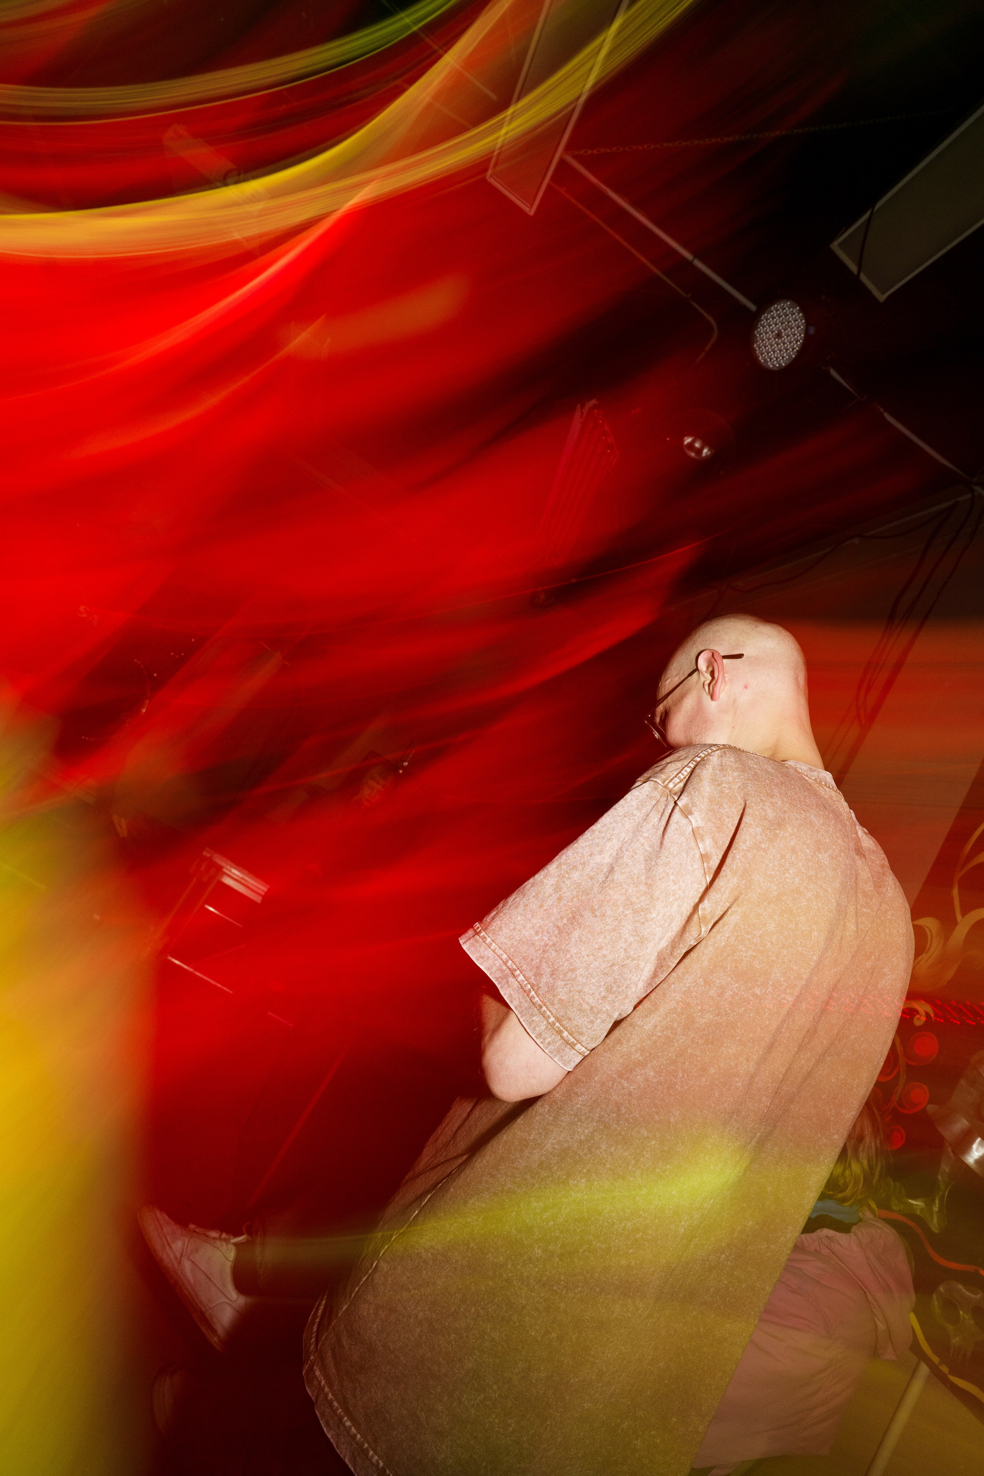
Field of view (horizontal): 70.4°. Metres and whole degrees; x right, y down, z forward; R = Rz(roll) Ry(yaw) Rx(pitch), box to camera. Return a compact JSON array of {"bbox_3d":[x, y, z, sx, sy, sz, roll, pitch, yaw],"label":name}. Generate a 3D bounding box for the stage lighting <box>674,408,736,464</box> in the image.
[{"bbox_3d":[0.828,-1.181,2.750,0.210,0.210,0.210,29,-49,3],"label":"stage lighting"}]

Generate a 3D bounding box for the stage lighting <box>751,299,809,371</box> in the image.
[{"bbox_3d":[0.932,-1.264,2.185,0.200,0.130,0.200,21,-55,52],"label":"stage lighting"}]

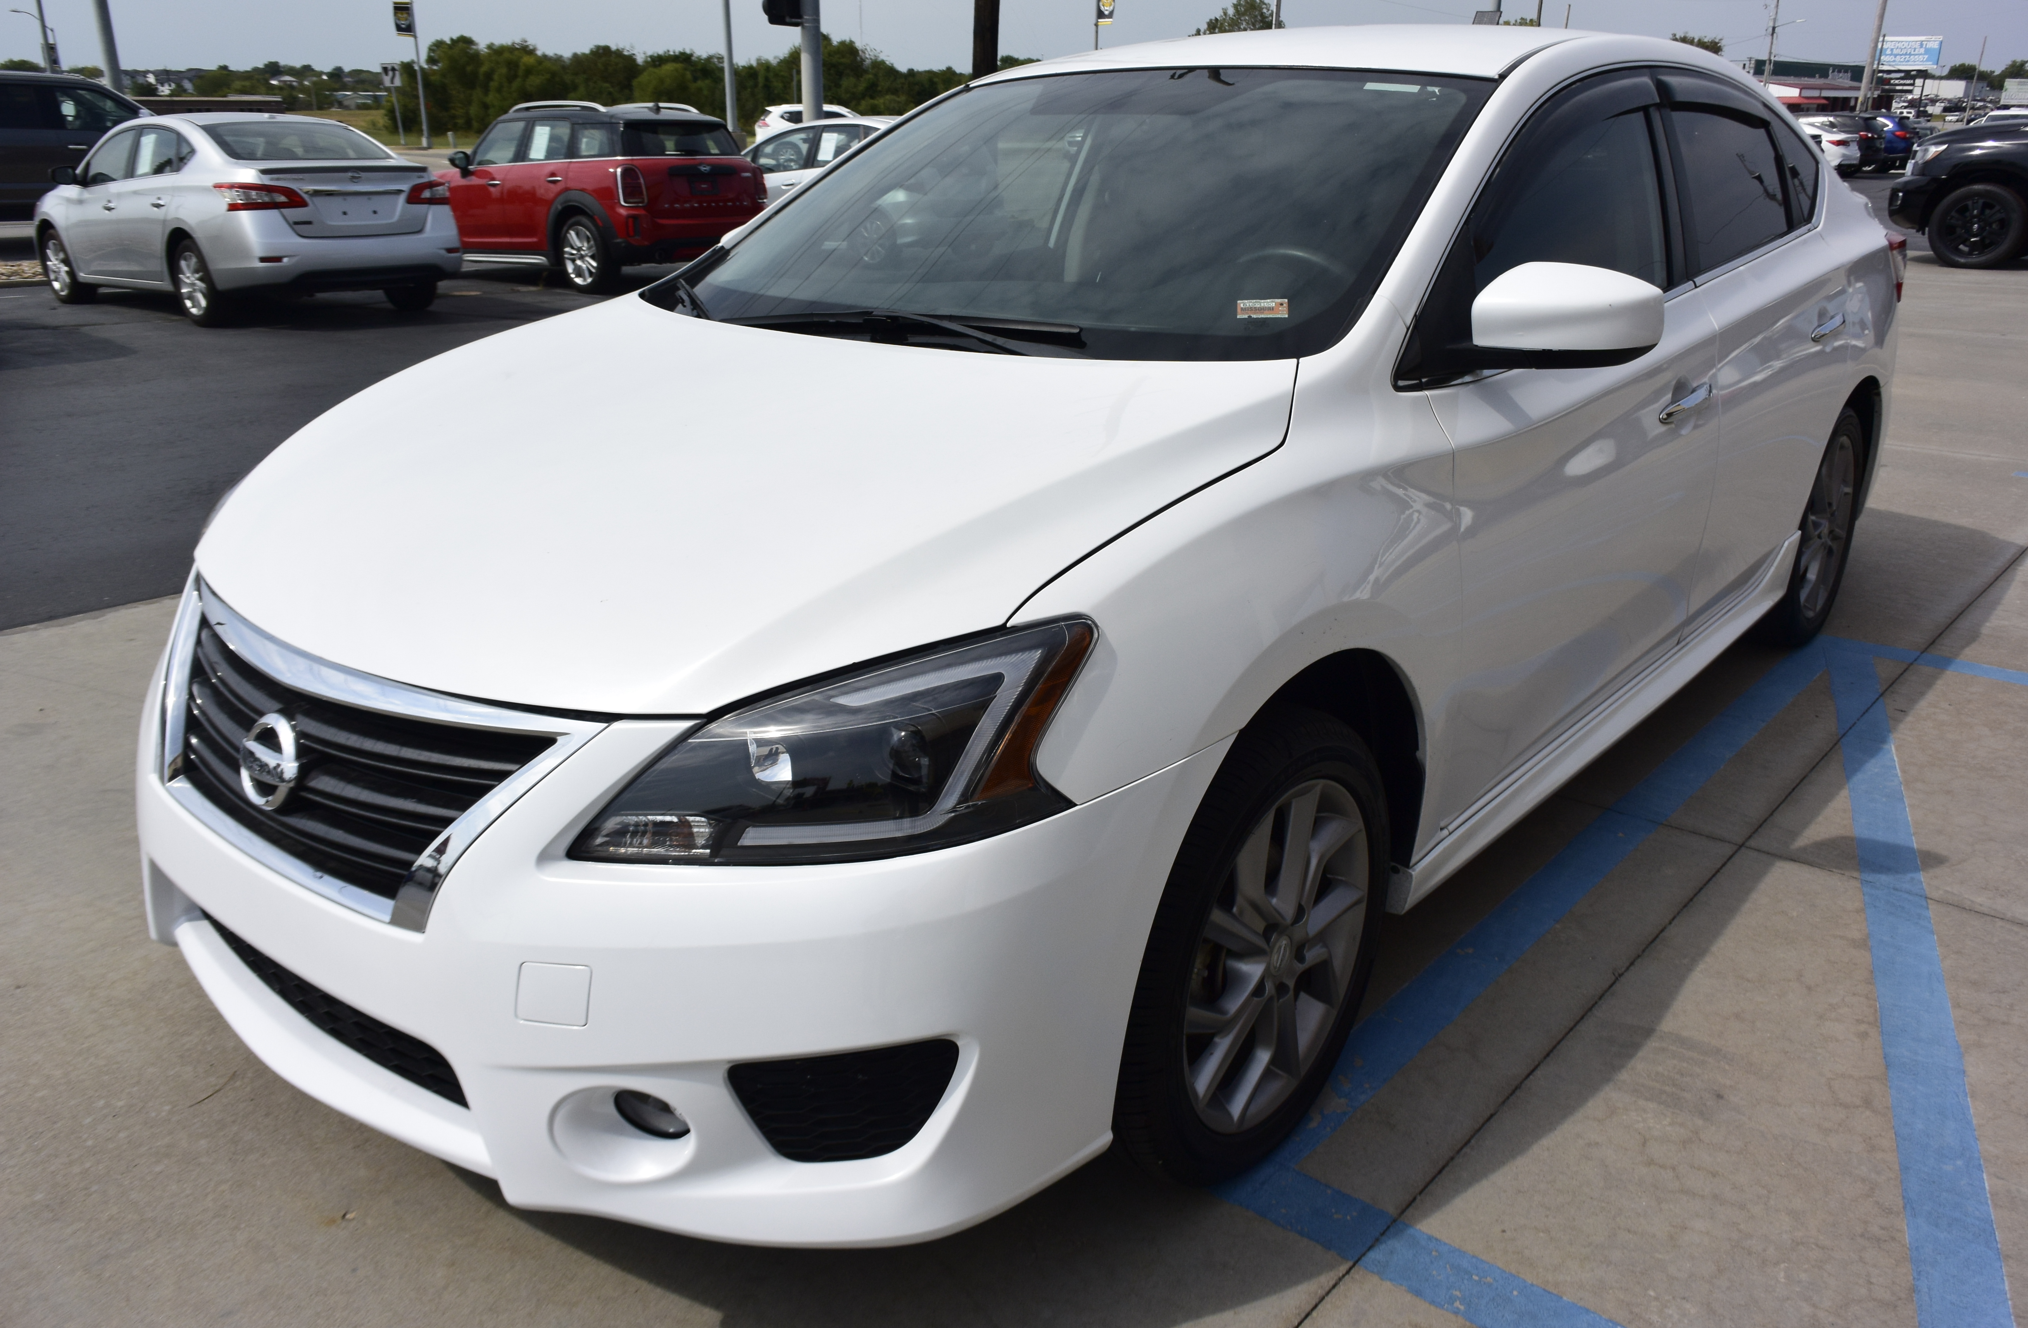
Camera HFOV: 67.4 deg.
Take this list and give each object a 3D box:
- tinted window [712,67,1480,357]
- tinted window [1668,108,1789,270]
[{"bbox_3d":[0.050,-0.793,2.621,1.460,0.100,0.980,14,50,38],"label":"tinted window"},{"bbox_3d":[1.496,-1.008,3.164,0.060,0.360,0.720,-13,7,44],"label":"tinted window"}]

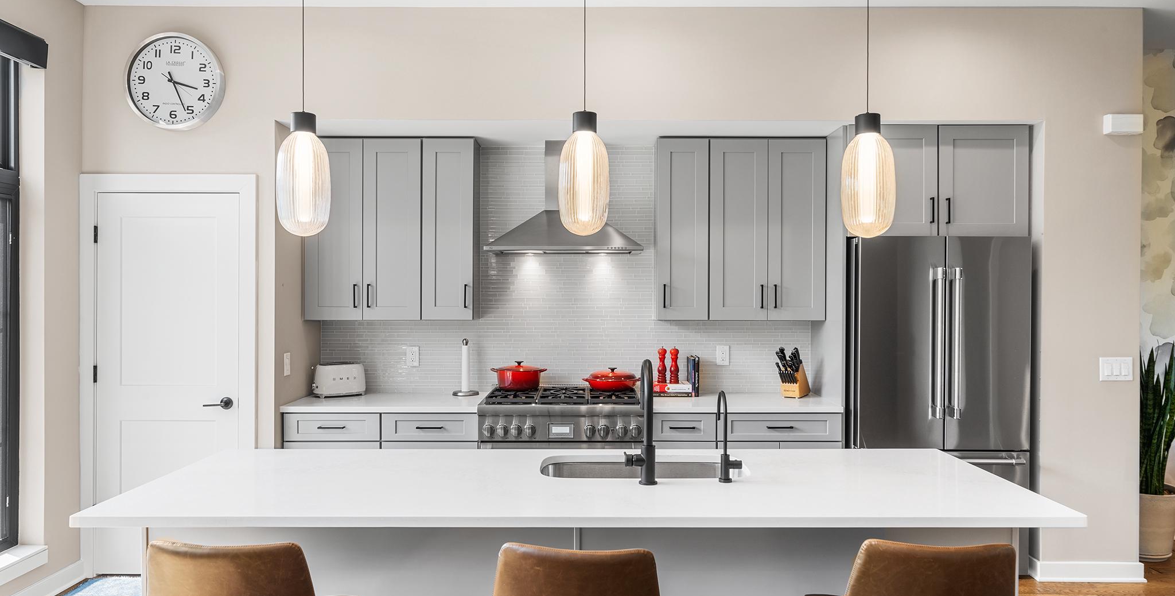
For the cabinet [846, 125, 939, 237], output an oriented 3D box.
[{"bbox_3d":[1.672,-0.642,4.600,0.505,0.607,0.610,0,0,0],"label":"cabinet"}]

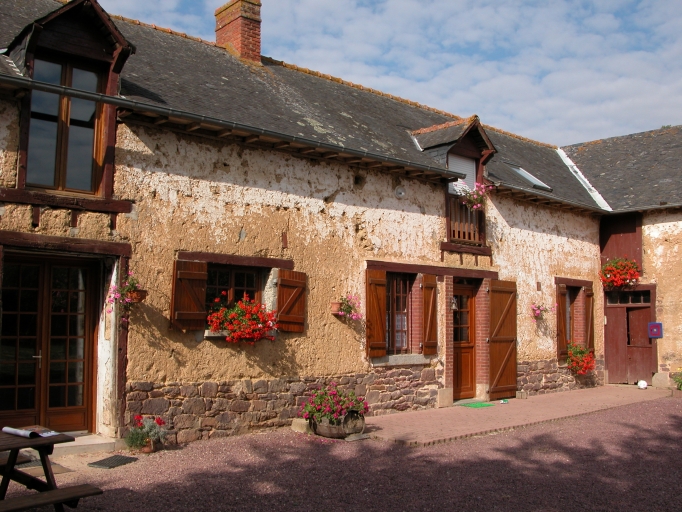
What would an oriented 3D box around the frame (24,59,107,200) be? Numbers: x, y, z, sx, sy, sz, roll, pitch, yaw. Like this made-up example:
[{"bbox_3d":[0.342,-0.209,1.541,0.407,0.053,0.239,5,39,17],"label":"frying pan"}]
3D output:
[{"bbox_3d":[-3.297,-1.554,8.355,0.920,1.600,0.120,5,-8,-41],"label":"frame"}]

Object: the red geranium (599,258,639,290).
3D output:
[{"bbox_3d":[6.543,0.385,16.209,0.460,0.710,0.920,5,-6,-42],"label":"red geranium"}]

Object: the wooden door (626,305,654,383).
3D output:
[{"bbox_3d":[6.943,2.087,16.017,0.060,1.820,0.570,5,-6,-42],"label":"wooden door"}]

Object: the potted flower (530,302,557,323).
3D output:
[{"bbox_3d":[4.165,1.162,14.192,0.450,0.410,0.430,5,-8,-41],"label":"potted flower"}]

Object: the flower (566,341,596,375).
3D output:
[{"bbox_3d":[5.244,2.212,15.038,0.740,0.730,0.460,5,-8,-41],"label":"flower"}]

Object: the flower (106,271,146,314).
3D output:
[{"bbox_3d":[-2.595,0.441,8.353,0.450,0.530,0.360,5,-8,-41],"label":"flower"}]

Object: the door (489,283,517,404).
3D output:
[{"bbox_3d":[3.190,1.642,13.516,0.880,2.290,0.060,5,-8,-41],"label":"door"}]

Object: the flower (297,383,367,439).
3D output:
[{"bbox_3d":[-0.121,2.121,9.543,0.650,0.710,0.850,5,-6,-42],"label":"flower"}]

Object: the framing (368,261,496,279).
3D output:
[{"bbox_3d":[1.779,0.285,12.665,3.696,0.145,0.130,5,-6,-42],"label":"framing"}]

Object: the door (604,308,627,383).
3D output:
[{"bbox_3d":[6.571,2.126,16.425,0.060,1.830,0.550,5,-6,-42],"label":"door"}]

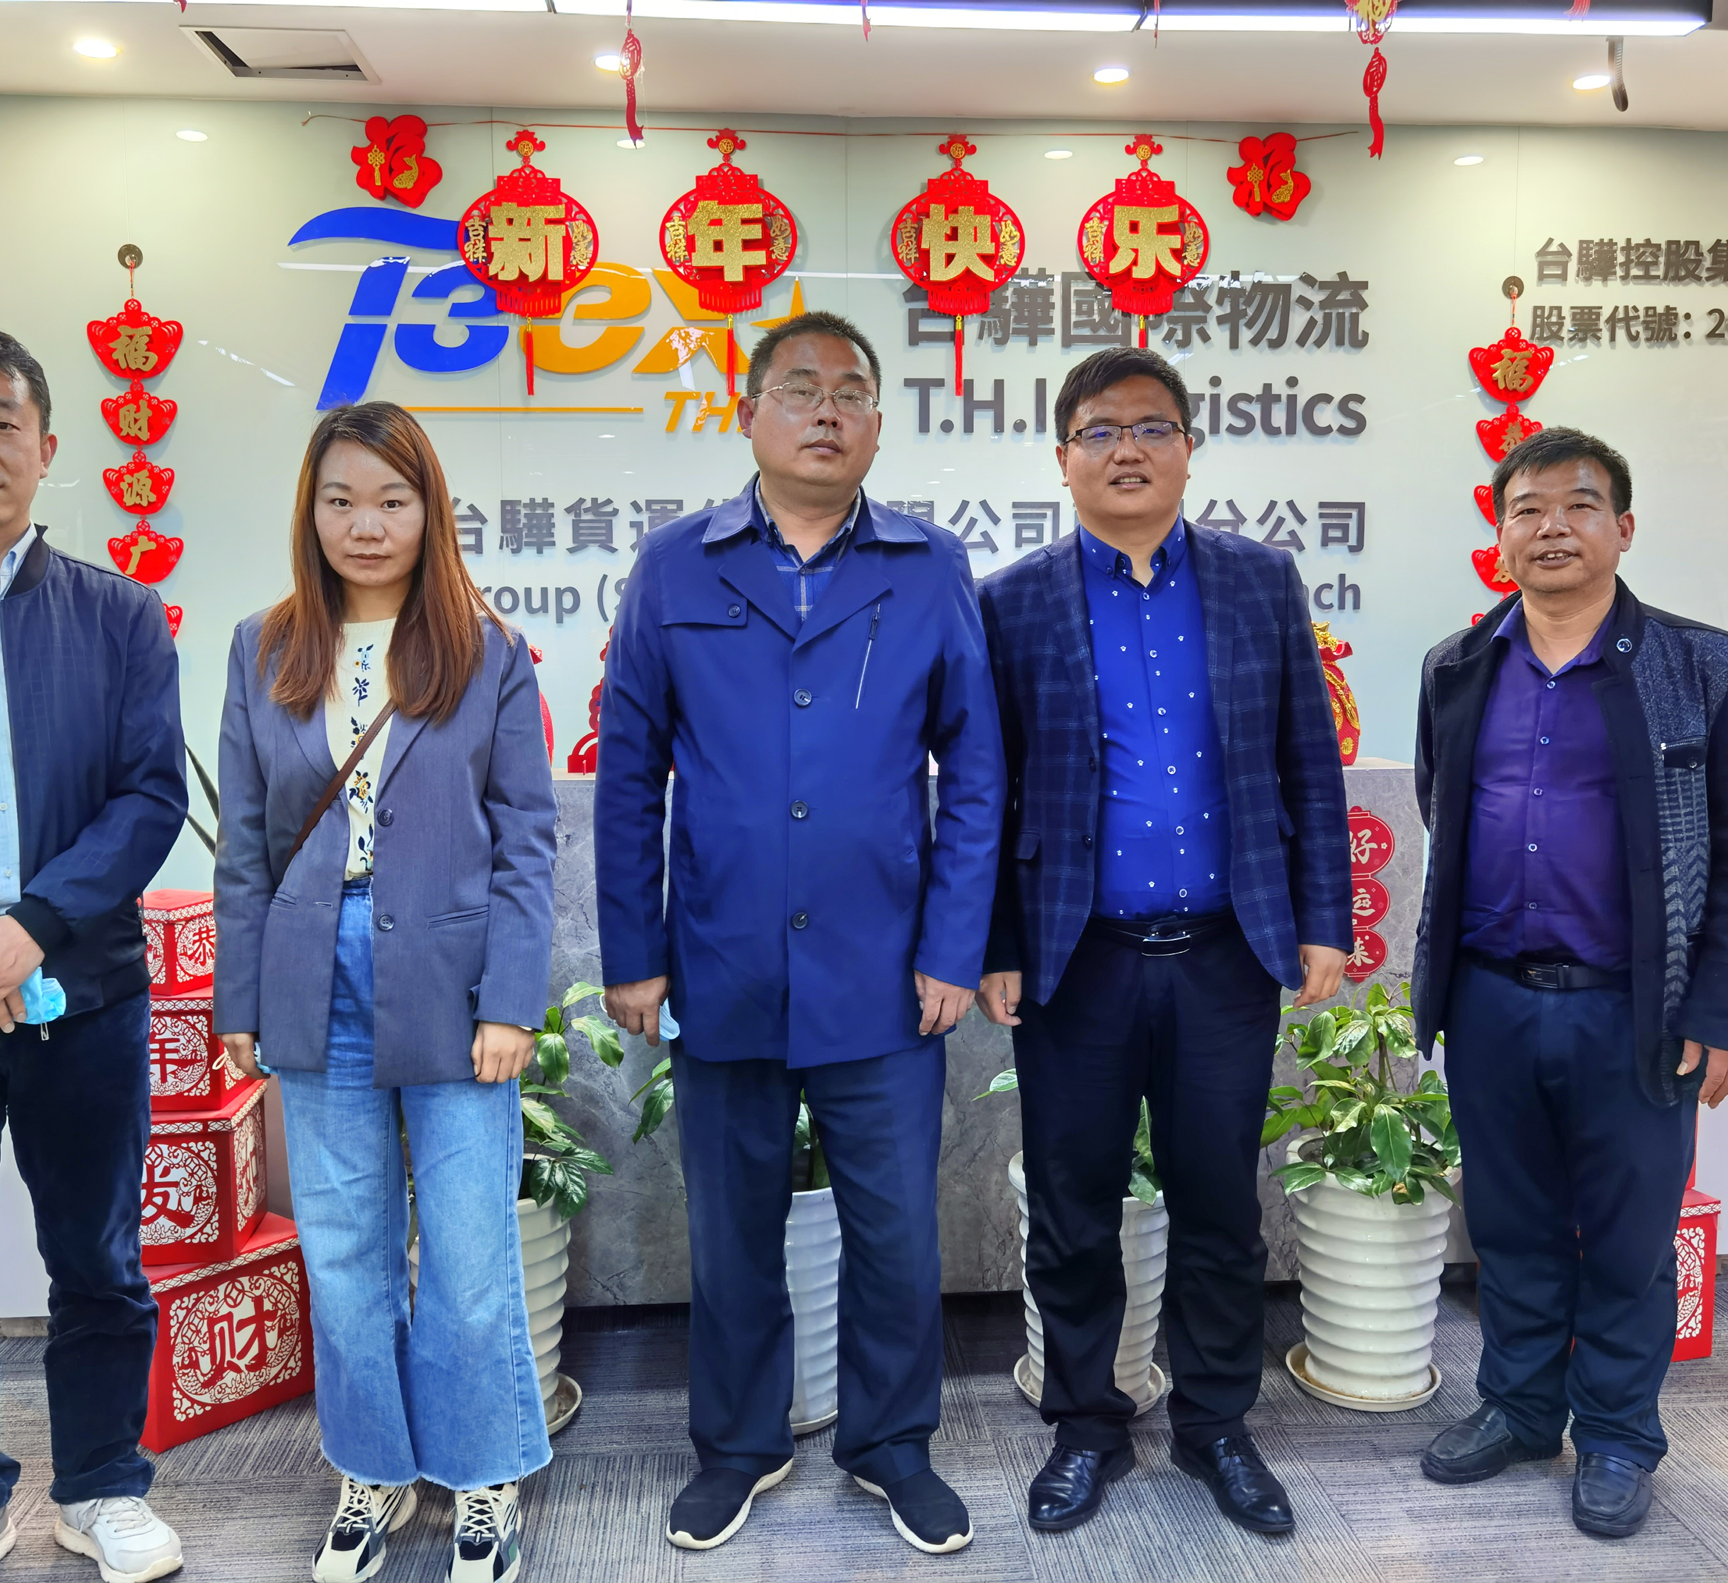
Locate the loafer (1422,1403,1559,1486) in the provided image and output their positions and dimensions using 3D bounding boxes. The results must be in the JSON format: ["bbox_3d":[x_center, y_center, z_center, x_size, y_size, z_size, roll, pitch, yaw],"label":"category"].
[{"bbox_3d":[1.020,1.026,2.660,0.280,0.097,0.105,-3,6,-23],"label":"loafer"}]

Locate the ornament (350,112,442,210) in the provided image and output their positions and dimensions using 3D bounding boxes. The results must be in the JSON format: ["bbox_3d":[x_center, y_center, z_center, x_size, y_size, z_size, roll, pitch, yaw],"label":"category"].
[{"bbox_3d":[-1.263,-1.698,4.449,0.243,0.256,0.025,-1,5,-5],"label":"ornament"}]

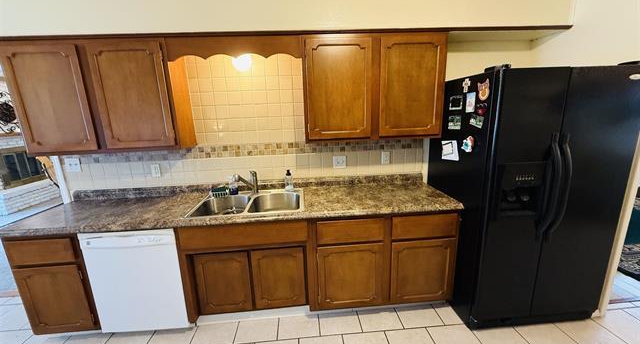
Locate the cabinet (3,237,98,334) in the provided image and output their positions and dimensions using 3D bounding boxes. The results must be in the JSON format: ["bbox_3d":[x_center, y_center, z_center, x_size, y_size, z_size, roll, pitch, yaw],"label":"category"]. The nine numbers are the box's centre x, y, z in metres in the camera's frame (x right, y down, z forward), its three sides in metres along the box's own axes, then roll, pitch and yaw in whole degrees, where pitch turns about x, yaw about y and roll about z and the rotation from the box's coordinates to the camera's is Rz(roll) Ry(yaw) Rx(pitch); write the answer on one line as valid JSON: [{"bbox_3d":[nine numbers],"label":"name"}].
[{"bbox_3d":[-1.803,0.705,2.024,0.450,0.737,0.625,-3,13,-4],"label":"cabinet"}]

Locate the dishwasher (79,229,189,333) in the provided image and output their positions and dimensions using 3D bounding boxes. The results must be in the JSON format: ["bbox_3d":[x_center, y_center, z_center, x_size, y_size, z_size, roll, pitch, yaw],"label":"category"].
[{"bbox_3d":[-1.284,0.748,2.106,0.605,0.848,0.600,-3,12,-4],"label":"dishwasher"}]

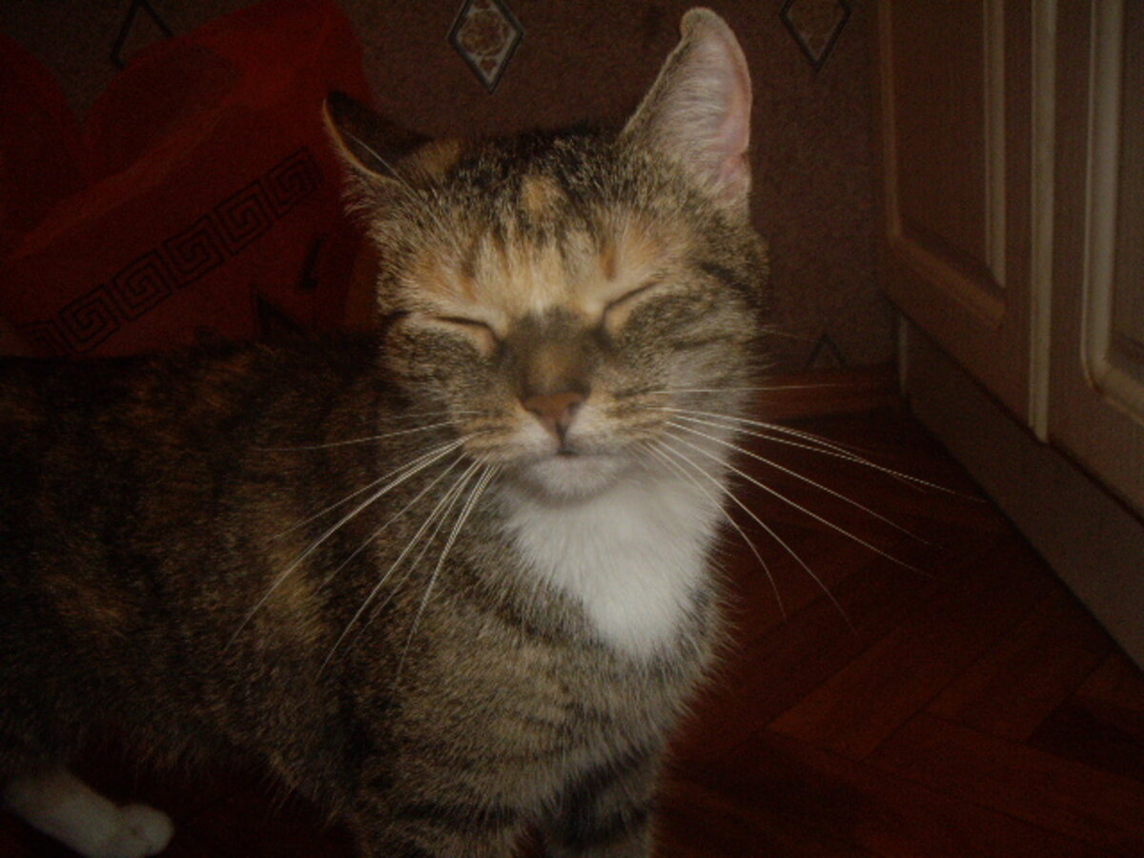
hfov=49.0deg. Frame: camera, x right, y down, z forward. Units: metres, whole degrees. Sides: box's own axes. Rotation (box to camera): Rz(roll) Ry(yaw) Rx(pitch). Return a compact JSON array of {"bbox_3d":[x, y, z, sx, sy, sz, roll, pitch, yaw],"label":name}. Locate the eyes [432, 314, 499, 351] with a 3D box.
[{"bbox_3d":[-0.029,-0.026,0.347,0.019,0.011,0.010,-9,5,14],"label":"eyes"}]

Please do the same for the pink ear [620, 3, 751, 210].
[{"bbox_3d":[0.035,-0.095,0.377,0.039,0.059,0.033,-4,7,-15],"label":"pink ear"}]

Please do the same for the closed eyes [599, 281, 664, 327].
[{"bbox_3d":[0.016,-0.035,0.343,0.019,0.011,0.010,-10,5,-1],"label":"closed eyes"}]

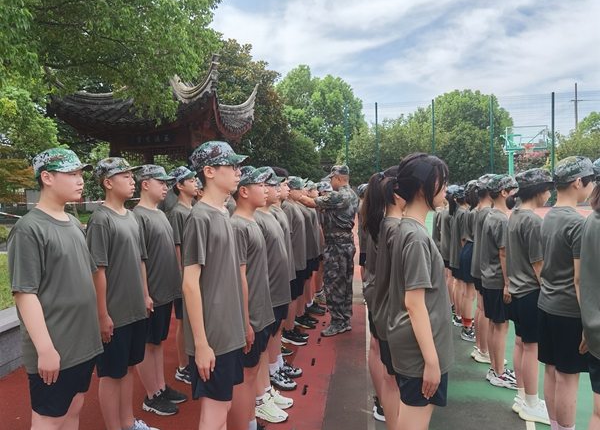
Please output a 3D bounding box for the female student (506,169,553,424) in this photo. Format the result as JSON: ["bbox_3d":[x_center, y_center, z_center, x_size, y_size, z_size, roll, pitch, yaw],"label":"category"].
[{"bbox_3d":[1.579,0.518,3.174,0.330,1.654,0.460,-1,3,7],"label":"female student"}]

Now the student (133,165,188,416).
[{"bbox_3d":[-1.007,0.519,3.401,0.330,1.757,0.470,-1,3,14],"label":"student"}]

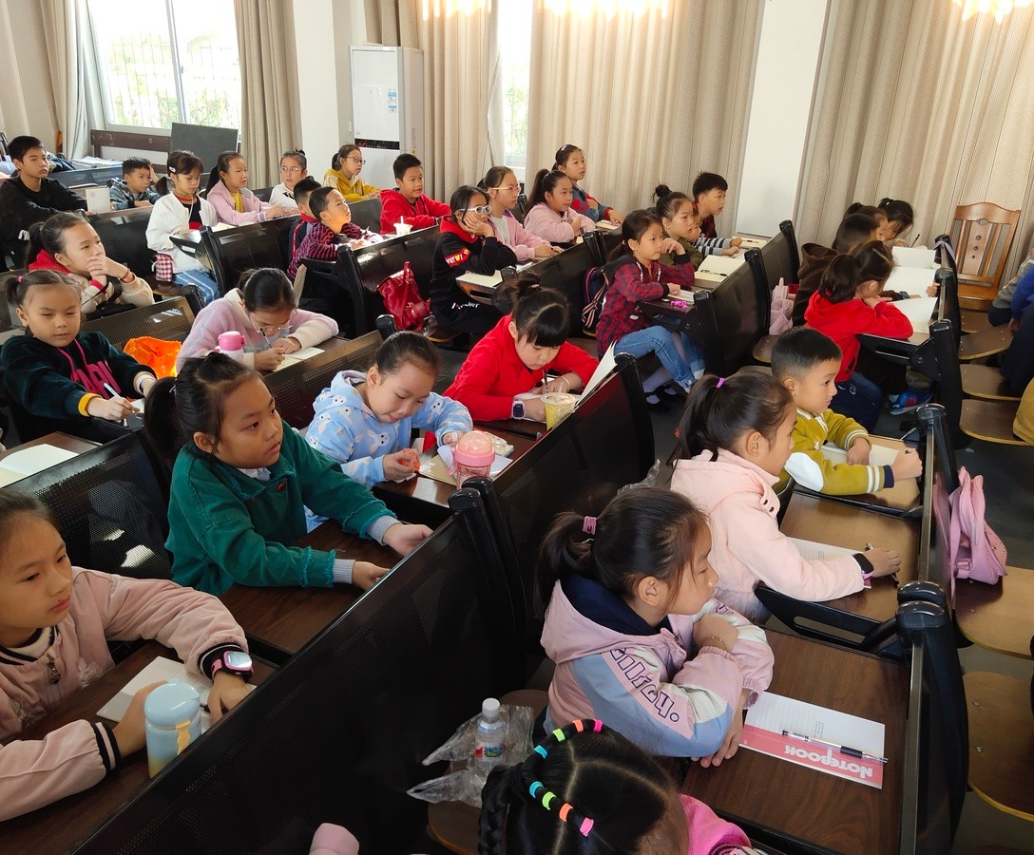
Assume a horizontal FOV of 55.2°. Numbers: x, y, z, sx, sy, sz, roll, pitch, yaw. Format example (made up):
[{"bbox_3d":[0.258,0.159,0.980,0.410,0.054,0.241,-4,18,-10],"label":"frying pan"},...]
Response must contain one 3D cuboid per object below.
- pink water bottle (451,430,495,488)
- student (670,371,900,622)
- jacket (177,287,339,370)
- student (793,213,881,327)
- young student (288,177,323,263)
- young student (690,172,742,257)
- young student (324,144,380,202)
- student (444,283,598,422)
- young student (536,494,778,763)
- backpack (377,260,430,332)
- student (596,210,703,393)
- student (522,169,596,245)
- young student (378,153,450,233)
[{"bbox_3d":[-0.102,0.087,2.248,0.090,0.165,0.090,1,21,0],"label":"pink water bottle"},{"bbox_3d":[0.535,0.405,2.142,0.540,1.070,0.420,9,22,21],"label":"student"},{"bbox_3d":[-0.856,-0.247,3.386,0.420,0.440,0.440,20,29,35],"label":"jacket"},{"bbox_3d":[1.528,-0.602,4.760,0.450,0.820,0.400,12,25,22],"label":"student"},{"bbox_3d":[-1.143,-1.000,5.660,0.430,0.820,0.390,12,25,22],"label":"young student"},{"bbox_3d":[1.084,-0.911,5.810,0.550,1.150,0.400,11,22,20],"label":"young student"},{"bbox_3d":[-1.137,-1.394,6.863,0.520,1.080,0.420,9,22,21],"label":"young student"},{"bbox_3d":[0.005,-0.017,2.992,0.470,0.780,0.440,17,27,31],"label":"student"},{"bbox_3d":[0.222,0.614,1.743,0.520,1.100,0.430,11,22,20],"label":"young student"},{"bbox_3d":[-0.547,-0.628,4.758,0.190,0.330,0.270,-5,16,25],"label":"backpack"},{"bbox_3d":[0.577,-0.500,4.501,0.530,0.930,0.390,12,25,22],"label":"student"},{"bbox_3d":[0.200,-0.915,5.649,0.520,1.070,0.420,11,23,26],"label":"student"},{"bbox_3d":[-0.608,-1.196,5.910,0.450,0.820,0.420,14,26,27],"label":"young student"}]

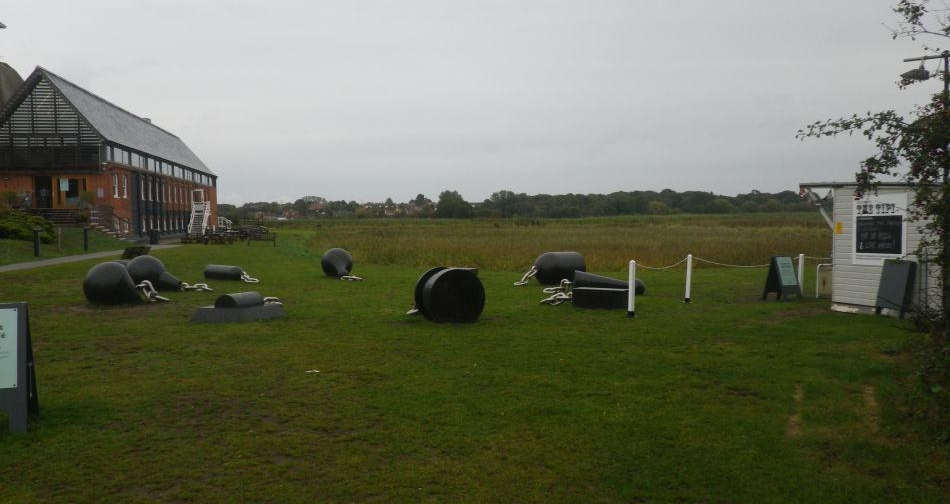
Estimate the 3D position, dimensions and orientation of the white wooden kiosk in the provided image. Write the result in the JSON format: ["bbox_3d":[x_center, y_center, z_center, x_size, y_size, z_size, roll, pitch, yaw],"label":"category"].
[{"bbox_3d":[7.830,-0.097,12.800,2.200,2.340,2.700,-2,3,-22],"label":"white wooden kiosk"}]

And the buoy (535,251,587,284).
[{"bbox_3d":[2.170,0.407,17.900,1.280,0.820,0.820,0,3,0],"label":"buoy"}]

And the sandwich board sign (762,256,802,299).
[{"bbox_3d":[6.344,0.552,14.550,0.530,0.900,0.520,-2,4,-29],"label":"sandwich board sign"}]

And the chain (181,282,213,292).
[{"bbox_3d":[-6.150,0.812,15.600,0.720,0.190,0.260,-2,3,-27],"label":"chain"}]

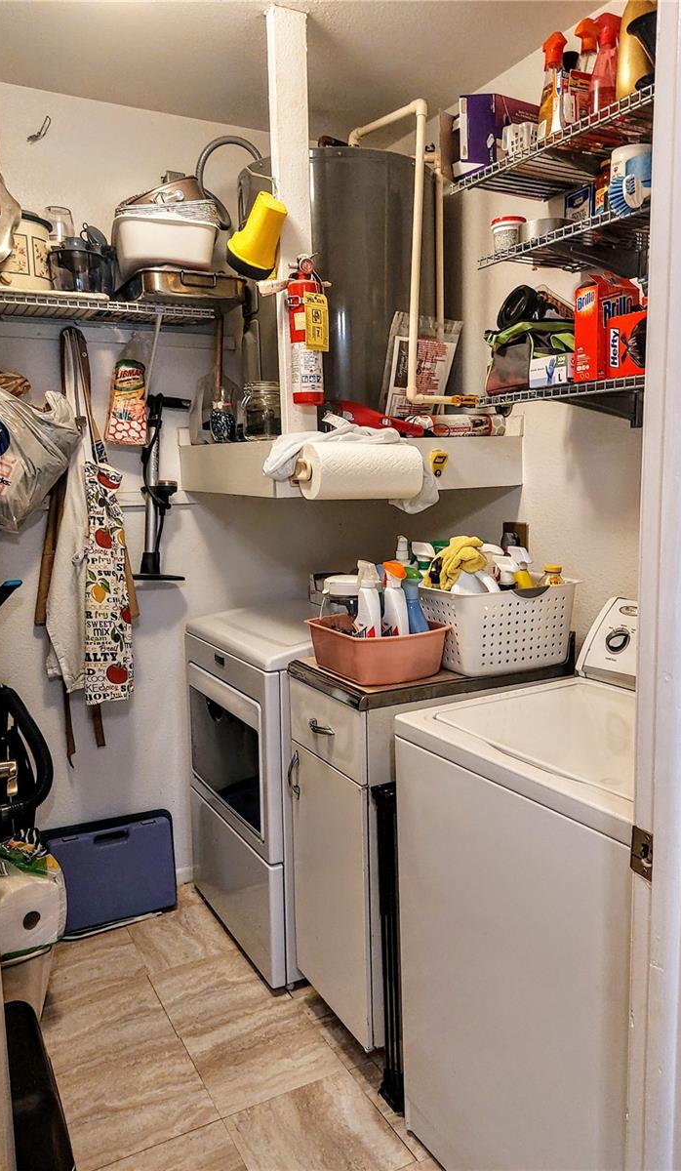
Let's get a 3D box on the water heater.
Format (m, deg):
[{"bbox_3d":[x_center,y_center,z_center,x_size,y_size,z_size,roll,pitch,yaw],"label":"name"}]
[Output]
[{"bbox_3d":[-0.003,-0.800,2.446,0.575,0.760,0.575,-1,8,0],"label":"water heater"}]

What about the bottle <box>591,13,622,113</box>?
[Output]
[{"bbox_3d":[0.564,-1.093,1.730,0.090,0.245,0.065,2,8,25],"label":"bottle"}]

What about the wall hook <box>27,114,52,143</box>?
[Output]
[{"bbox_3d":[-0.846,-1.288,2.288,0.055,0.060,0.065,-5,9,-28],"label":"wall hook"}]

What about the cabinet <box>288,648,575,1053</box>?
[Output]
[{"bbox_3d":[0.224,0.622,2.033,0.600,0.890,0.375,-5,9,-28],"label":"cabinet"}]

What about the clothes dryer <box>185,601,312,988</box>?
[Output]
[{"bbox_3d":[-0.040,0.564,2.590,0.690,0.970,0.690,-6,9,-29],"label":"clothes dryer"}]

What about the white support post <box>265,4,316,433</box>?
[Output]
[{"bbox_3d":[-0.118,-0.867,2.028,0.088,1.030,0.045,-6,9,-29],"label":"white support post"}]

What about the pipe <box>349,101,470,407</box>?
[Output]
[{"bbox_3d":[0.186,-0.886,2.229,0.255,0.760,0.220,-5,9,-28],"label":"pipe"}]

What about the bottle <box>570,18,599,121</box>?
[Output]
[{"bbox_3d":[0.550,-1.123,1.819,0.095,0.275,0.065,-6,9,-29],"label":"bottle"}]

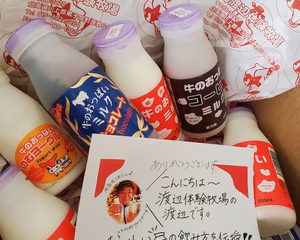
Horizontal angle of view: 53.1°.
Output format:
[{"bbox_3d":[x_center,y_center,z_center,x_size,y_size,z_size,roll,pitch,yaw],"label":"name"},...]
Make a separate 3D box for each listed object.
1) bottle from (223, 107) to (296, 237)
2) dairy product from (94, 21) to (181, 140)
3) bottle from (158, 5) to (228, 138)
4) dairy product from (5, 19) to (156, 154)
[{"bbox_3d":[0.107,0.049,0.319,0.056,0.056,0.134,22,45,-25],"label":"bottle"},{"bbox_3d":[-0.011,-0.026,0.296,0.056,0.134,0.056,-2,41,25],"label":"dairy product"},{"bbox_3d":[0.044,-0.046,0.312,0.056,0.134,0.056,-13,37,10],"label":"bottle"},{"bbox_3d":[-0.056,-0.018,0.248,0.056,0.056,0.134,-42,100,-13],"label":"dairy product"}]

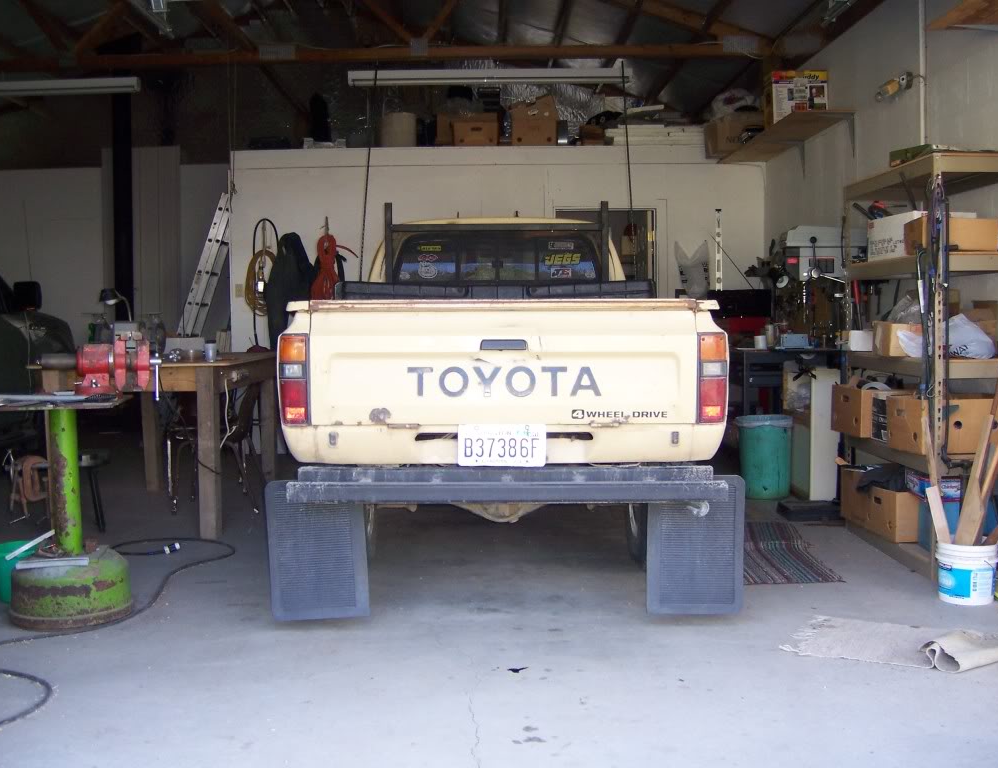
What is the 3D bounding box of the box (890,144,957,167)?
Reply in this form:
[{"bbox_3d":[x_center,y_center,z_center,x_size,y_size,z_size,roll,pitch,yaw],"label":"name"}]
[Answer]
[{"bbox_3d":[1.946,-1.023,4.822,0.240,0.075,0.270,-1,3,-16],"label":"box"}]

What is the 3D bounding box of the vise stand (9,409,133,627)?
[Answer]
[{"bbox_3d":[-1.667,0.492,4.100,0.480,0.810,0.480,-1,3,-1],"label":"vise stand"}]

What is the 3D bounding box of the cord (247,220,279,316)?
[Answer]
[{"bbox_3d":[-1.980,-0.980,8.953,0.300,0.800,0.100,0,4,0],"label":"cord"}]

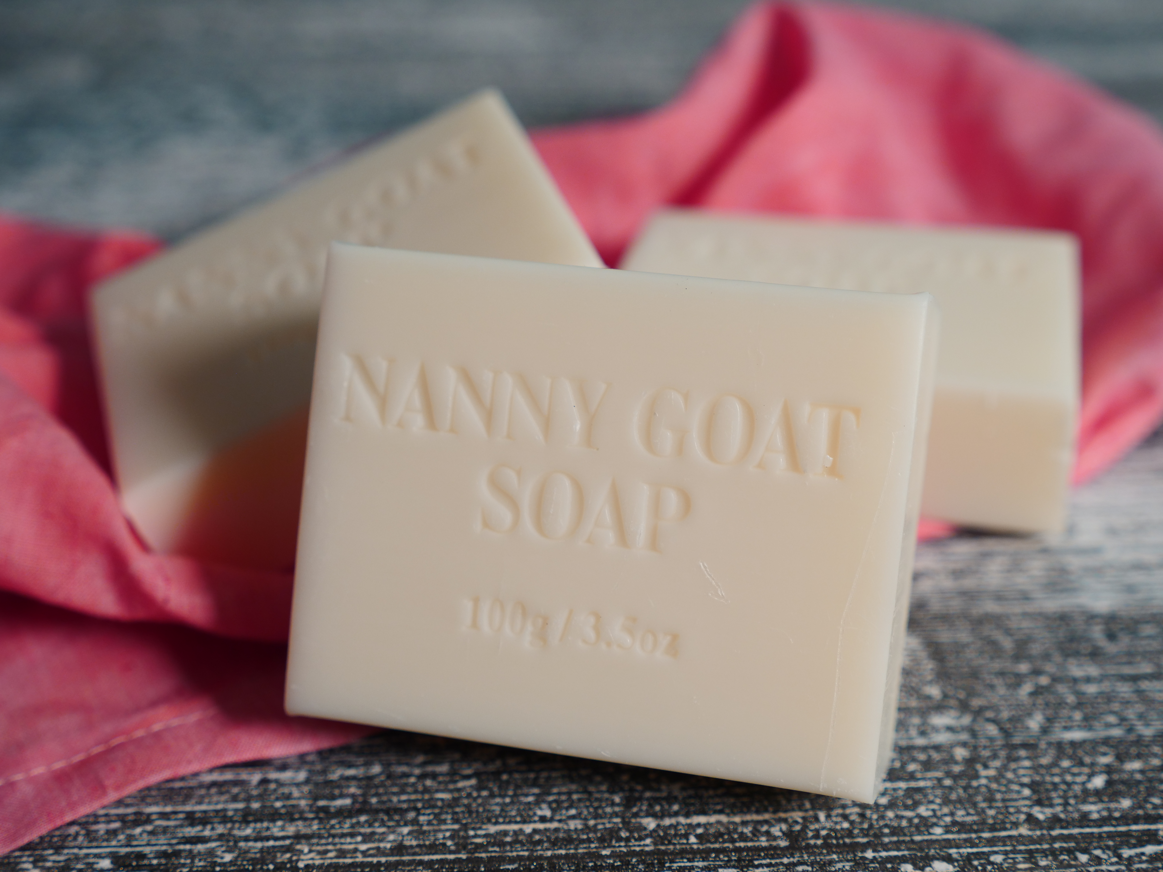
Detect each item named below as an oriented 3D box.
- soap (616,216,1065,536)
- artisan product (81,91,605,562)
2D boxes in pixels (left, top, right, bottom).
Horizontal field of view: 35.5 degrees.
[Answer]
[{"bbox_3d":[0.042,-0.013,0.297,0.074,0.023,0.059,5,31,12],"label":"soap"},{"bbox_3d":[-0.035,-0.016,0.281,0.074,0.023,0.059,-26,39,0],"label":"artisan product"}]

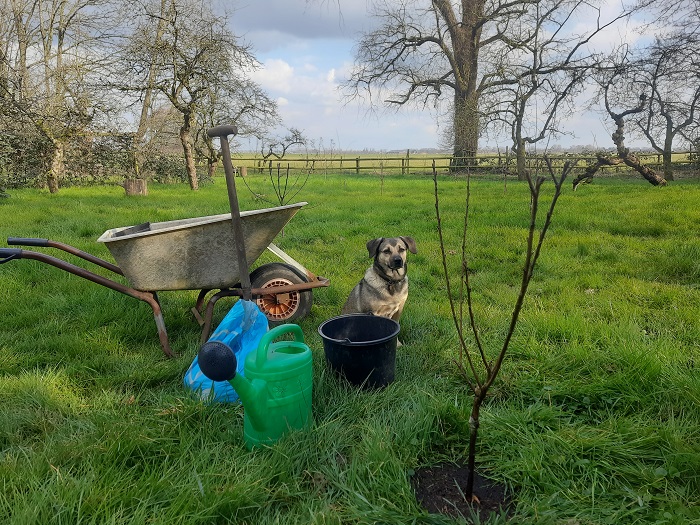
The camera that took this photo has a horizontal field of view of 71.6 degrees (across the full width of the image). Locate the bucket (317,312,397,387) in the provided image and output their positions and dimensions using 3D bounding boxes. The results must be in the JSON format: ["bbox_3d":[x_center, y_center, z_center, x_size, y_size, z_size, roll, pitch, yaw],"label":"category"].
[{"bbox_3d":[0.038,0.396,2.068,0.340,0.250,0.340,0,13,0],"label":"bucket"}]

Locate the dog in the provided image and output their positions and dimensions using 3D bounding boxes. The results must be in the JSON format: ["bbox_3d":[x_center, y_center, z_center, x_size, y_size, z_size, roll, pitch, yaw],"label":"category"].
[{"bbox_3d":[0.125,0.141,2.492,0.280,0.590,0.500,-9,15,-34],"label":"dog"}]

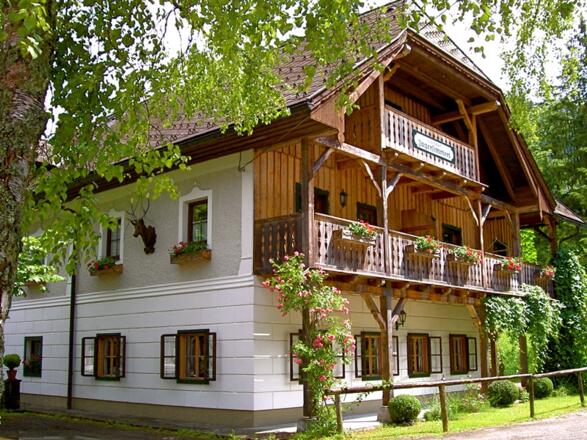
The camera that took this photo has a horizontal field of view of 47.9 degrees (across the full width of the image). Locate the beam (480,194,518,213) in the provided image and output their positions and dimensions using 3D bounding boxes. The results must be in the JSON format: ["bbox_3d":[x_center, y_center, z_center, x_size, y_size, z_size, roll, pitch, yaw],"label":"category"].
[{"bbox_3d":[6.479,-0.491,20.485,0.163,0.182,2.640,-10,-15,41],"label":"beam"}]

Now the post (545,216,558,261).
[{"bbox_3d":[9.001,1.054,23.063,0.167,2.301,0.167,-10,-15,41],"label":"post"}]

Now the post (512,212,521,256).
[{"bbox_3d":[7.108,0.973,21.083,0.190,2.600,0.190,-10,-15,41],"label":"post"}]

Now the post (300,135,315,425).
[{"bbox_3d":[0.316,0.997,13.259,0.178,5.649,0.178,-10,-15,41],"label":"post"}]

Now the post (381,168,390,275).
[{"bbox_3d":[2.153,-0.031,15.416,0.134,2.630,0.134,-10,-15,41],"label":"post"}]

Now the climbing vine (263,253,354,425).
[{"bbox_3d":[0.291,2.256,12.825,1.731,3.284,1.050,-1,-11,1],"label":"climbing vine"}]

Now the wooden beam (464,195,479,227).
[{"bbox_3d":[5.042,-0.212,18.838,0.126,0.994,0.126,-10,26,41],"label":"wooden beam"}]

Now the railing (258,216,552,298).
[{"bbox_3d":[4.073,1.421,18.526,1.560,1.200,13.000,-10,-15,41],"label":"railing"}]

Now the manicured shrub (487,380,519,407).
[{"bbox_3d":[5.622,4.682,17.760,0.797,0.739,0.797,-10,-15,41],"label":"manicured shrub"}]

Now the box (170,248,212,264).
[{"bbox_3d":[-2.371,0.866,15.269,1.190,0.211,0.211,-10,-15,41],"label":"box"}]

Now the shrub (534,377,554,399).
[{"bbox_3d":[7.714,5.201,20.628,0.760,0.710,0.760,-10,-15,41],"label":"shrub"}]

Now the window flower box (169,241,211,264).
[{"bbox_3d":[-2.406,0.723,15.288,1.248,0.480,0.288,-10,-15,41],"label":"window flower box"}]

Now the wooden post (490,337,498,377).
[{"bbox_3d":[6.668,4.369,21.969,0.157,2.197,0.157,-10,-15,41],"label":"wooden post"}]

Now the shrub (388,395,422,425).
[{"bbox_3d":[2.348,4.051,14.200,0.680,0.649,0.680,0,-11,0],"label":"shrub"}]

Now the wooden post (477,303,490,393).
[{"bbox_3d":[5.307,3.547,18.495,0.210,2.500,0.210,-10,-15,41],"label":"wooden post"}]

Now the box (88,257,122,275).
[{"bbox_3d":[-5.045,1.245,17.815,1.182,0.460,0.314,-10,-15,41],"label":"box"}]

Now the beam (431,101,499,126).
[{"bbox_3d":[5.127,-3.163,19.870,2.249,0.241,0.188,-10,-15,41],"label":"beam"}]

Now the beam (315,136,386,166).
[{"bbox_3d":[1.267,-1.564,14.925,0.190,0.190,2.550,-10,-15,41],"label":"beam"}]

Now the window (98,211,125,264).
[{"bbox_3d":[-4.890,0.517,17.762,1.171,1.402,0.192,-10,-15,41],"label":"window"}]

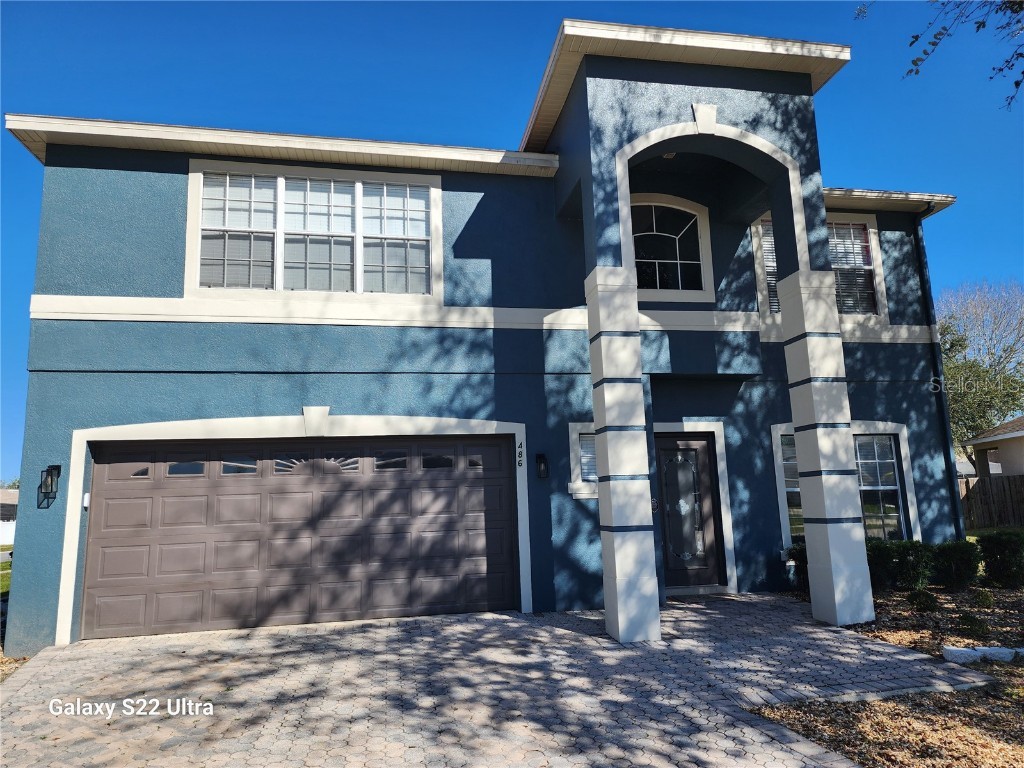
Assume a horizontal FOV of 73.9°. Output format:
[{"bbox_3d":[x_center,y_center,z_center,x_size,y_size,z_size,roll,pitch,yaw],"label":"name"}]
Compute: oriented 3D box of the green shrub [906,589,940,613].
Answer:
[{"bbox_3d":[4.586,2.393,7.579,0.340,0.220,0.320,0,-10,-10],"label":"green shrub"}]

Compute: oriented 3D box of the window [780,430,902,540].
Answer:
[{"bbox_3d":[4.804,1.542,9.845,1.900,1.600,0.130,0,-10,-11],"label":"window"}]

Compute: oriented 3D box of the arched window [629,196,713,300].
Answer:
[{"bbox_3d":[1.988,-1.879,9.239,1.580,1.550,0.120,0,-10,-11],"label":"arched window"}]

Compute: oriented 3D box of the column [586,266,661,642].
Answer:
[{"bbox_3d":[1.126,0.645,6.980,0.425,3.715,0.430,0,-10,-10],"label":"column"}]

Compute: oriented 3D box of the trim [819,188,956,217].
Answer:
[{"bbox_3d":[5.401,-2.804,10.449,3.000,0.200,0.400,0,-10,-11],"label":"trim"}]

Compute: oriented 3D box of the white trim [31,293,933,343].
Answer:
[{"bbox_3d":[0.462,-0.814,9.022,12.080,0.300,0.640,0,-10,-10],"label":"white trim"}]

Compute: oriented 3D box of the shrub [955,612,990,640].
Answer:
[{"bbox_3d":[4.209,2.188,6.270,0.300,0.200,0.280,0,-10,-10],"label":"shrub"}]

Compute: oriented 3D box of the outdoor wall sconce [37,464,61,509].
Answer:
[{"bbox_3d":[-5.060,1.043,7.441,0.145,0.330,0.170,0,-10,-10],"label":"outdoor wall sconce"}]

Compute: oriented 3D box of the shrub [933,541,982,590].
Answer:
[{"bbox_3d":[6.101,2.421,9.297,0.660,0.620,0.640,0,-10,-11],"label":"shrub"}]

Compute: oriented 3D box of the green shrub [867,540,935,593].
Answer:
[{"bbox_3d":[5.120,2.400,9.102,0.930,0.650,0.700,0,-10,-11],"label":"green shrub"}]

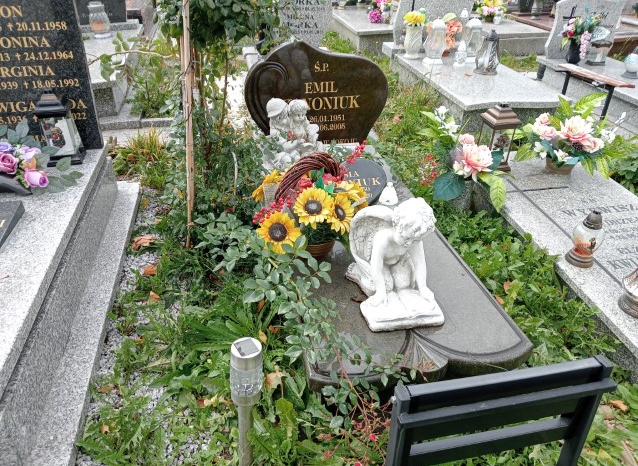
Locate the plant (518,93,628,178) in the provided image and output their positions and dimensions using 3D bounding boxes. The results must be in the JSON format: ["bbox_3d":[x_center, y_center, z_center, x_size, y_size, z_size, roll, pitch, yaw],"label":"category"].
[{"bbox_3d":[1.266,-0.494,2.667,0.560,0.400,0.360,-1,32,-1],"label":"plant"}]

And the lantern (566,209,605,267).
[{"bbox_3d":[1.083,0.009,2.091,0.124,0.228,0.124,-5,31,-9],"label":"lantern"}]

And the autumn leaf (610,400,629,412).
[{"bbox_3d":[0.979,0.558,1.679,0.035,0.022,0.058,-22,37,-32],"label":"autumn leaf"}]

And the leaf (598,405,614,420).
[{"bbox_3d":[1.004,0.628,1.807,0.060,0.026,0.057,-5,31,-9],"label":"leaf"}]

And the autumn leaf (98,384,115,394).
[{"bbox_3d":[-0.719,0.526,1.749,0.052,0.020,0.038,-6,32,-9],"label":"autumn leaf"}]

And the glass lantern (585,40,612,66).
[{"bbox_3d":[2.579,-1.669,4.760,0.180,0.190,0.160,-5,31,-9],"label":"glass lantern"}]

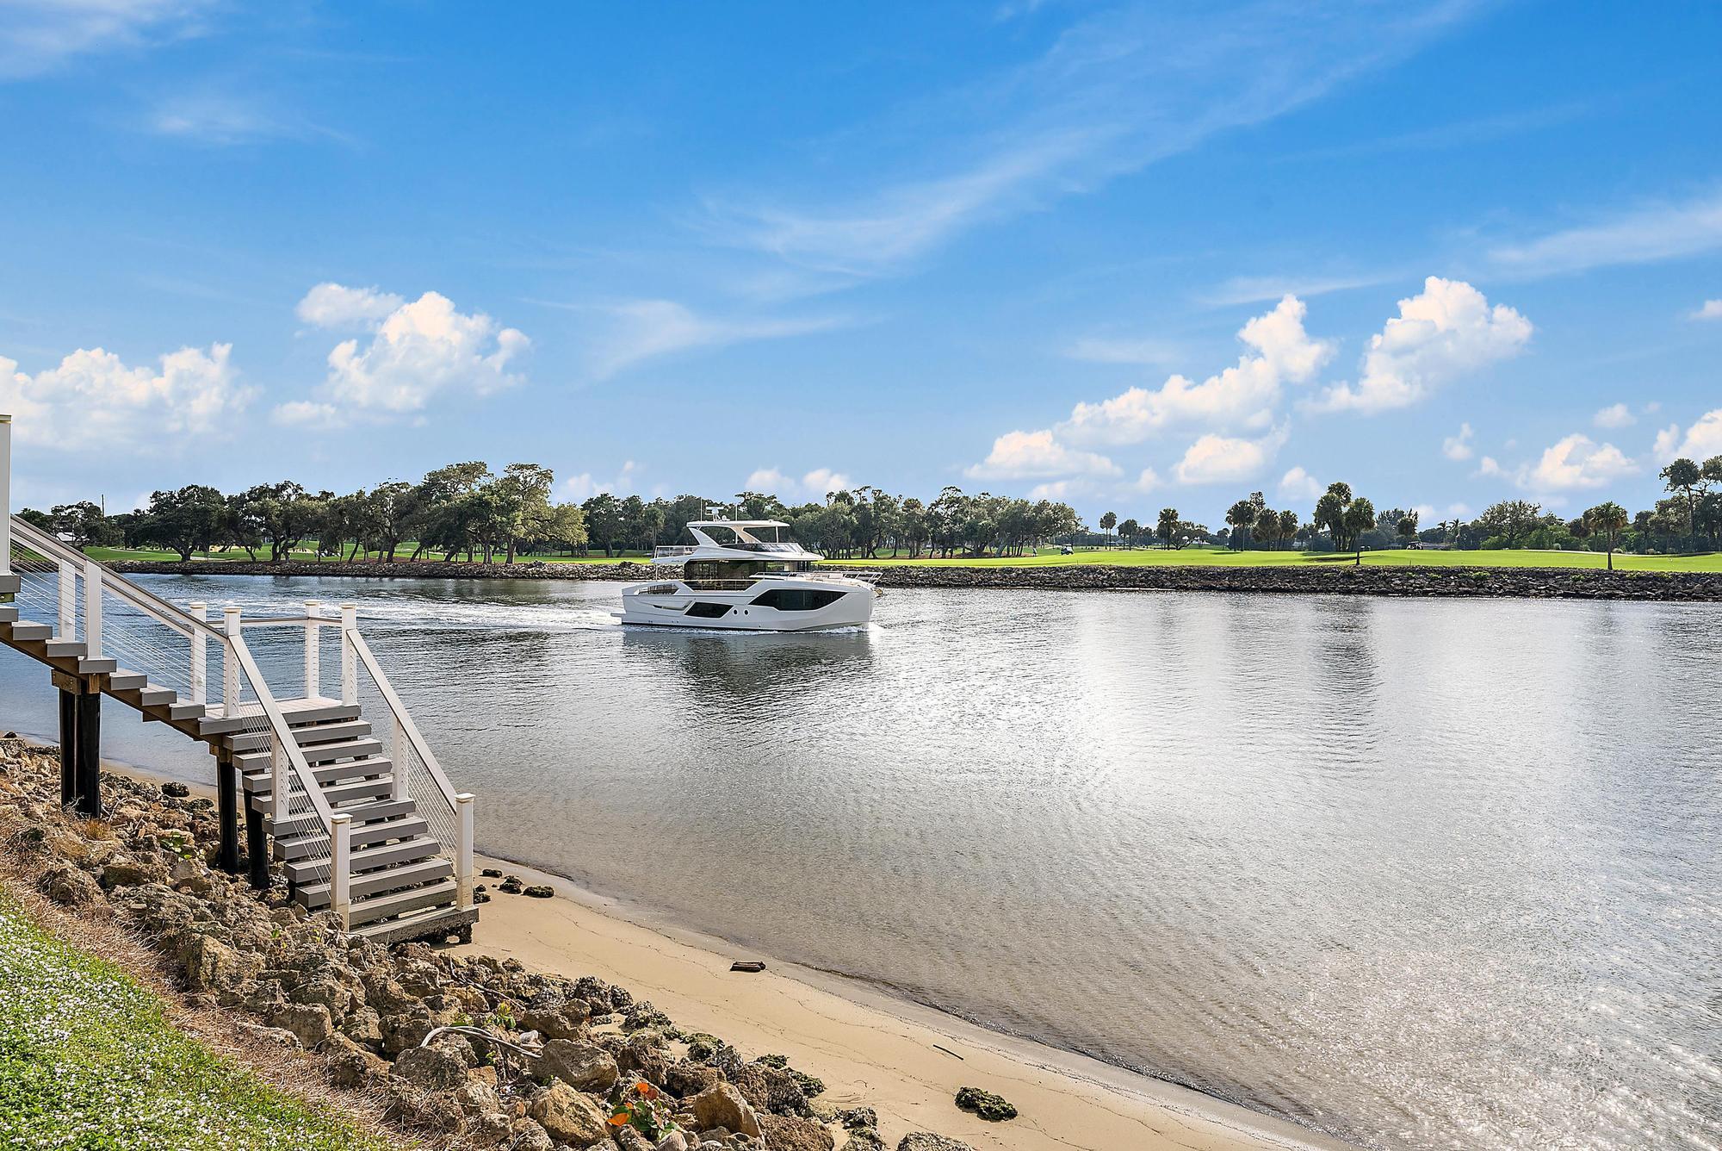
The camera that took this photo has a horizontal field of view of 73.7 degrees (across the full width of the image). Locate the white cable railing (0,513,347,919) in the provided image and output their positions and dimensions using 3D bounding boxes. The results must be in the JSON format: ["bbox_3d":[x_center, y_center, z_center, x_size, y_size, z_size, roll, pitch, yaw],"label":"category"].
[{"bbox_3d":[-6.791,1.413,11.180,3.032,4.092,2.325,1,1,43],"label":"white cable railing"}]

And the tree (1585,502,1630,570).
[{"bbox_3d":[89.786,-4.744,138.000,4.900,8.130,4.900,0,1,0],"label":"tree"}]

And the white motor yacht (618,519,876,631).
[{"bbox_3d":[-6.992,-0.163,71.497,17.100,6.850,4.700,1,1,27],"label":"white motor yacht"}]

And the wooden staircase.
[{"bbox_3d":[-6.827,1.528,12.102,4.334,4.427,3.776,1,1,43],"label":"wooden staircase"}]

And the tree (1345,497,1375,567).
[{"bbox_3d":[63.876,-5.578,147.000,4.000,8.643,4.000,0,1,0],"label":"tree"}]

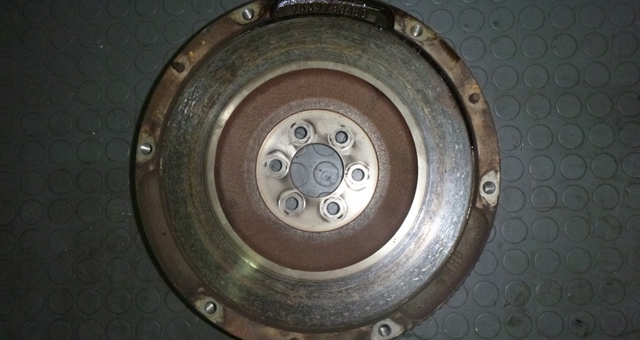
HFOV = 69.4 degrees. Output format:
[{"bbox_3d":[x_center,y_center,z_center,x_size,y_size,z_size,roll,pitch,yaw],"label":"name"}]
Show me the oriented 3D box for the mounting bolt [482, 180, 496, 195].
[{"bbox_3d":[0.120,0.013,0.330,0.009,0.010,0.009,0,86,2],"label":"mounting bolt"}]

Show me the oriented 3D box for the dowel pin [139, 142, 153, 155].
[{"bbox_3d":[-0.127,-0.015,0.341,0.009,0.010,0.009,0,86,2],"label":"dowel pin"}]

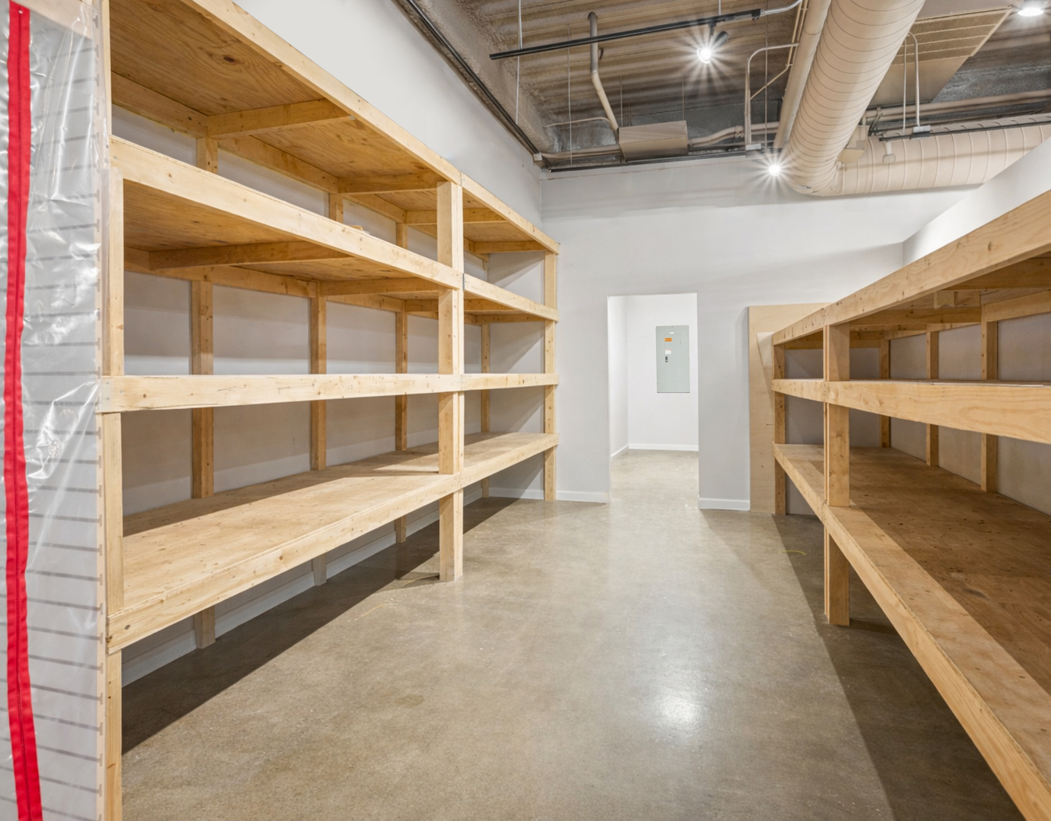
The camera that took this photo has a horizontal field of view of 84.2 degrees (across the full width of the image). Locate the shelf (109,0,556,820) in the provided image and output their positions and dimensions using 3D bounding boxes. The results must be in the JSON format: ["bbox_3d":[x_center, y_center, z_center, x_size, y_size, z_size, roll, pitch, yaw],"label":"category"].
[{"bbox_3d":[-0.807,-0.193,3.829,0.871,2.587,4.610,1,4,19],"label":"shelf"}]

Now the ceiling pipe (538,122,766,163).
[{"bbox_3d":[1.168,-2.607,5.710,2.202,0.135,0.122,1,4,19],"label":"ceiling pipe"}]

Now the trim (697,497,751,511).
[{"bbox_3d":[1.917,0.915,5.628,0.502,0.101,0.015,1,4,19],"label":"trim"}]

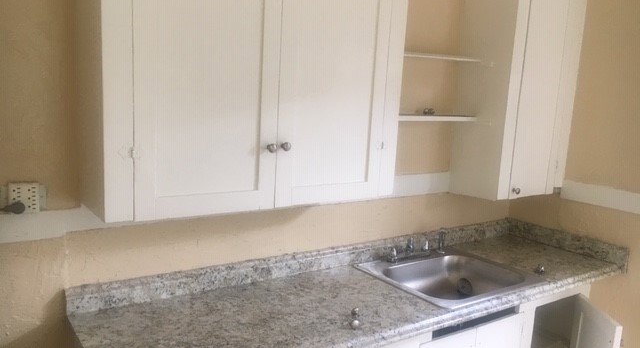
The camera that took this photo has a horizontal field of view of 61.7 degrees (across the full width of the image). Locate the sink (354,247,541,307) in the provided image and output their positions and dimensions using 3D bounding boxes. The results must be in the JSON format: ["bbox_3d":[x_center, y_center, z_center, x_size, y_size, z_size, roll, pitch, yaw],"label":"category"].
[{"bbox_3d":[0.578,0.511,2.417,0.635,0.140,0.562,-3,11,-35],"label":"sink"}]

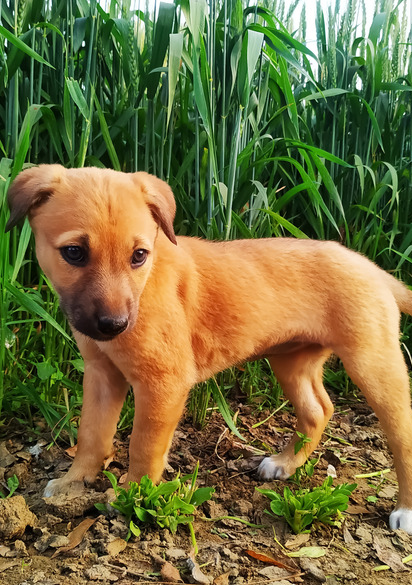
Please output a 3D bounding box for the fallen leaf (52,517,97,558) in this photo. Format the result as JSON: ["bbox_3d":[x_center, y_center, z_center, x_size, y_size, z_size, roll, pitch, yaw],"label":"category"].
[{"bbox_3d":[-0.115,0.214,0.475,0.012,0.010,0.056,7,20,19],"label":"fallen leaf"}]

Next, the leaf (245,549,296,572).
[{"bbox_3d":[0.056,0.223,0.453,0.050,0.010,0.015,4,7,27],"label":"leaf"}]

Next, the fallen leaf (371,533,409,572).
[{"bbox_3d":[0.153,0.222,0.462,0.019,0.008,0.045,-1,17,-6],"label":"fallen leaf"}]

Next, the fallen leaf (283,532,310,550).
[{"bbox_3d":[0.082,0.222,0.484,0.009,0.006,0.035,7,9,42],"label":"fallen leaf"}]

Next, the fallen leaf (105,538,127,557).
[{"bbox_3d":[-0.078,0.221,0.469,0.015,0.006,0.020,5,8,34],"label":"fallen leaf"}]

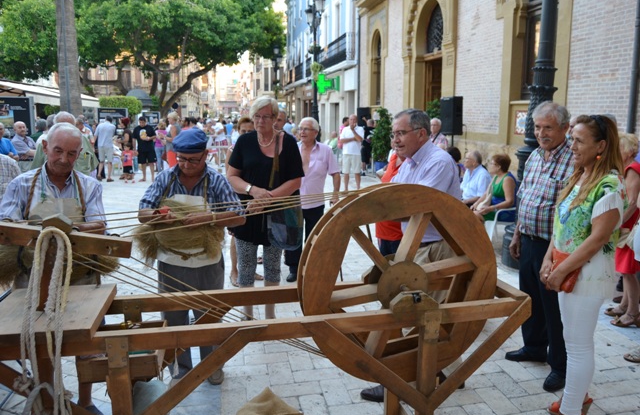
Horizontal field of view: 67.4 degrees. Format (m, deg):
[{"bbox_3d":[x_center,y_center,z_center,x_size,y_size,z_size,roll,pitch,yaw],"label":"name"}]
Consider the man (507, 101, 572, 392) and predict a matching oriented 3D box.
[{"bbox_3d":[1.437,0.226,3.073,0.330,1.735,0.500,-9,14,-41],"label":"man"}]

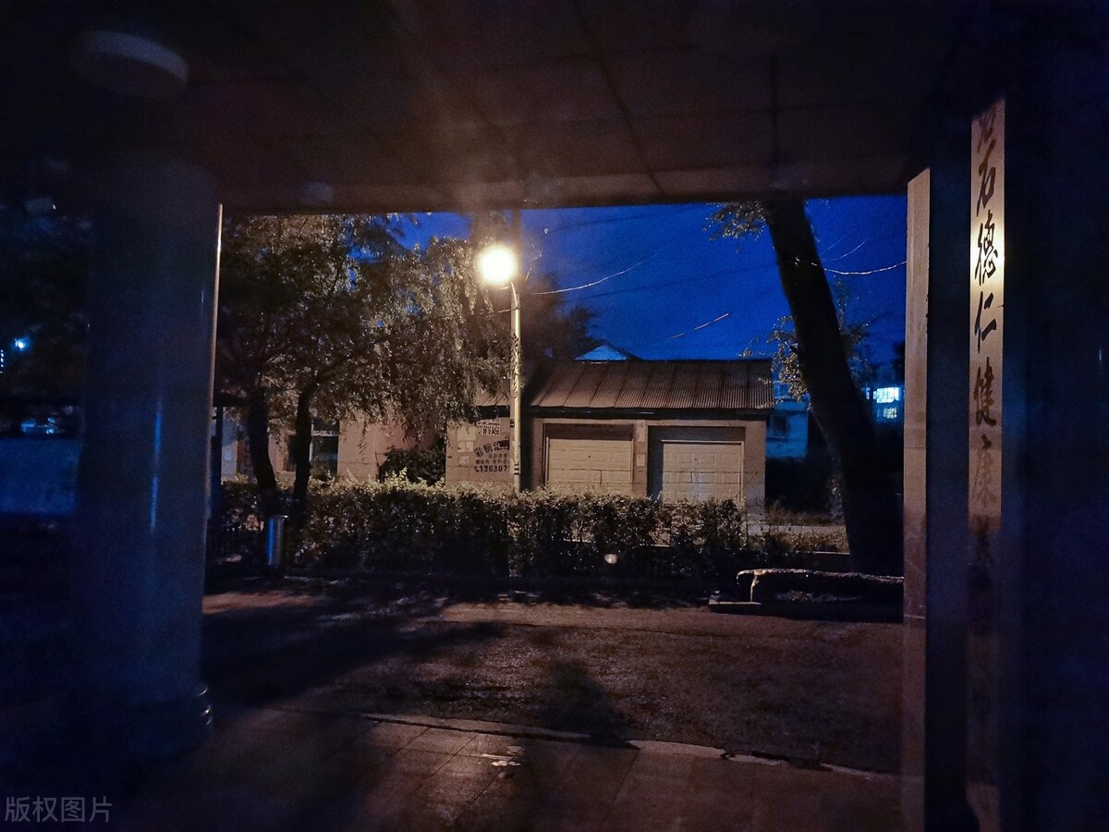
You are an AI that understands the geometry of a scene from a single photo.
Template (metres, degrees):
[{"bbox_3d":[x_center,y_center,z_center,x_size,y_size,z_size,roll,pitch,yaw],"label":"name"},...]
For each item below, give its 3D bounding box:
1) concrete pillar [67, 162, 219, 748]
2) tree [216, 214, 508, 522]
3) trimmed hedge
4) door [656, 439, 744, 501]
[{"bbox_3d":[-2.166,0.222,4.628,0.710,3.030,0.710,1,-3,15],"label":"concrete pillar"},{"bbox_3d":[-2.950,-0.757,12.300,4.500,5.700,4.100,2,-2,0],"label":"tree"},{"bbox_3d":[-0.620,1.598,11.700,8.500,1.100,1.000,1,-3,9],"label":"trimmed hedge"},{"bbox_3d":[4.108,1.788,24.406,2.380,2.130,0.100,1,-3,16],"label":"door"}]

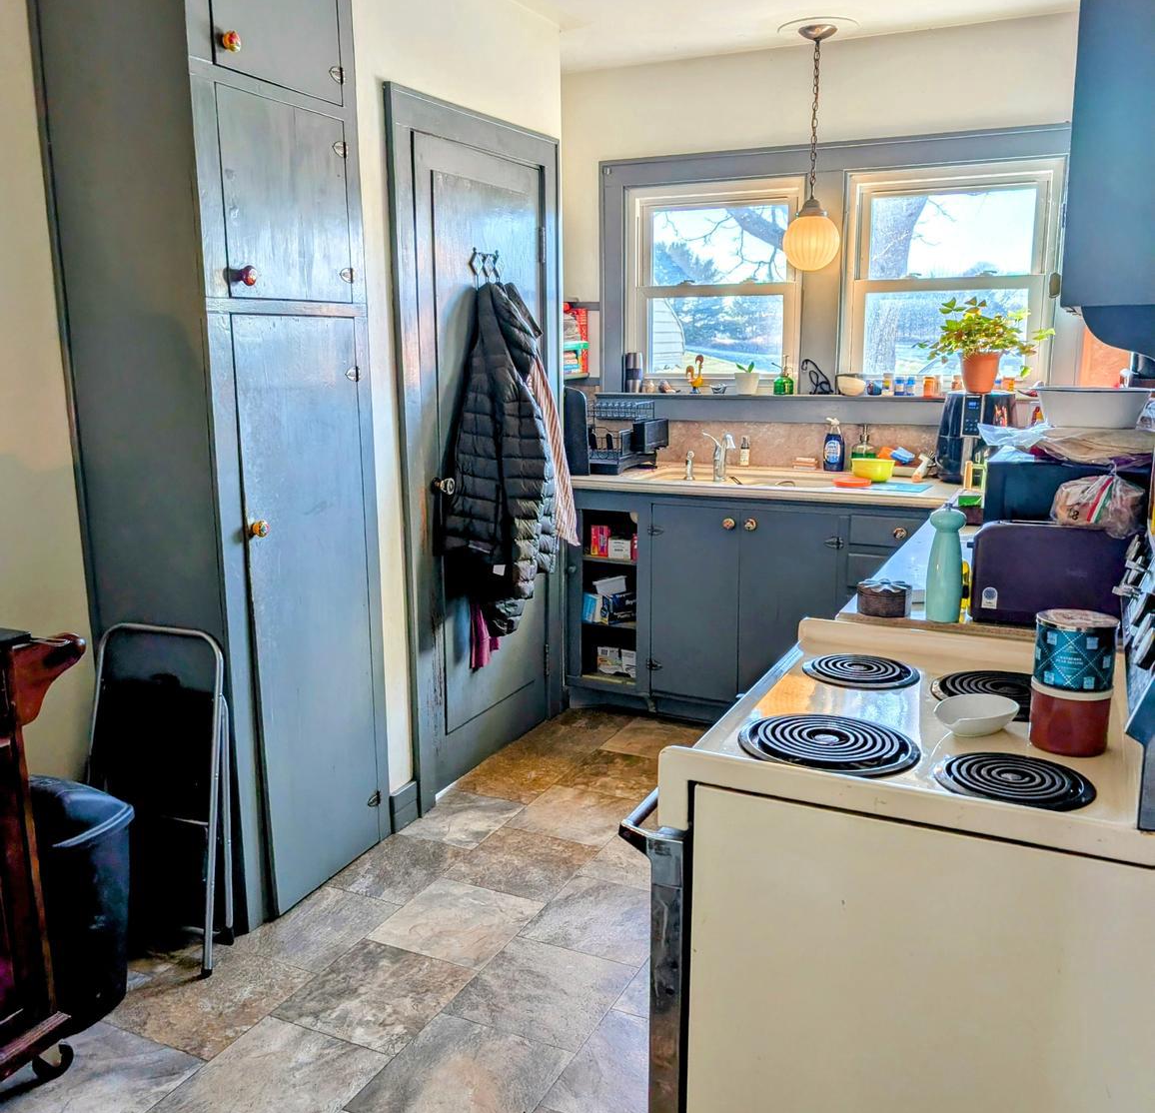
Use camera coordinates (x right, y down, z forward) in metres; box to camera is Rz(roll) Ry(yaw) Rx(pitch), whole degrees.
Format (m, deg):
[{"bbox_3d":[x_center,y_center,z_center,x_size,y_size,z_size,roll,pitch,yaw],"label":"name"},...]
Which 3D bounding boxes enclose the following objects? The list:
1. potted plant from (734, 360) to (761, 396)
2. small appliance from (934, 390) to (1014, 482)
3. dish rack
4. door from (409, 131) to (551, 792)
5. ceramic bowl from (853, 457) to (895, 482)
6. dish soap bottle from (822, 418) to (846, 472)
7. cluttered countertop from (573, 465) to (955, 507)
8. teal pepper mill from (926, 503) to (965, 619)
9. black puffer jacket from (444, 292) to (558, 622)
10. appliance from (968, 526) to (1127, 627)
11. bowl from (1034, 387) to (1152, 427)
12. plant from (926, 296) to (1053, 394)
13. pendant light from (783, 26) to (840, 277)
[{"bbox_3d":[0.681,-0.714,4.258,0.102,0.138,0.102,6,13,25],"label":"potted plant"},{"bbox_3d":[1.427,-0.430,3.840,0.252,0.322,0.280,6,13,28],"label":"small appliance"},{"bbox_3d":[0.162,-0.481,4.263,0.360,0.258,0.380,6,13,25],"label":"dish rack"},{"bbox_3d":[-0.302,-0.280,3.518,0.045,1.980,0.775,6,13,25],"label":"door"},{"bbox_3d":[1.087,-0.316,3.902,0.150,0.076,0.150,6,13,25],"label":"ceramic bowl"},{"bbox_3d":[0.990,-0.432,4.139,0.078,0.208,0.050,4,12,20],"label":"dish soap bottle"},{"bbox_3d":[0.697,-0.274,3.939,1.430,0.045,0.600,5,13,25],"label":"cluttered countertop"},{"bbox_3d":[0.665,0.009,1.921,0.061,0.206,0.061,5,13,25],"label":"teal pepper mill"},{"bbox_3d":[-0.226,-0.338,3.369,0.280,1.020,0.460,5,13,25],"label":"black puffer jacket"},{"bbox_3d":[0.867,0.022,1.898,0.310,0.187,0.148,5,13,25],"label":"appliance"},{"bbox_3d":[1.085,-0.315,2.247,0.220,0.080,0.220,5,13,25],"label":"bowl"},{"bbox_3d":[1.407,-0.722,3.646,0.400,0.325,0.340,5,13,25],"label":"plant"},{"bbox_3d":[0.846,-1.440,3.782,0.205,0.830,0.205,5,13,25],"label":"pendant light"}]

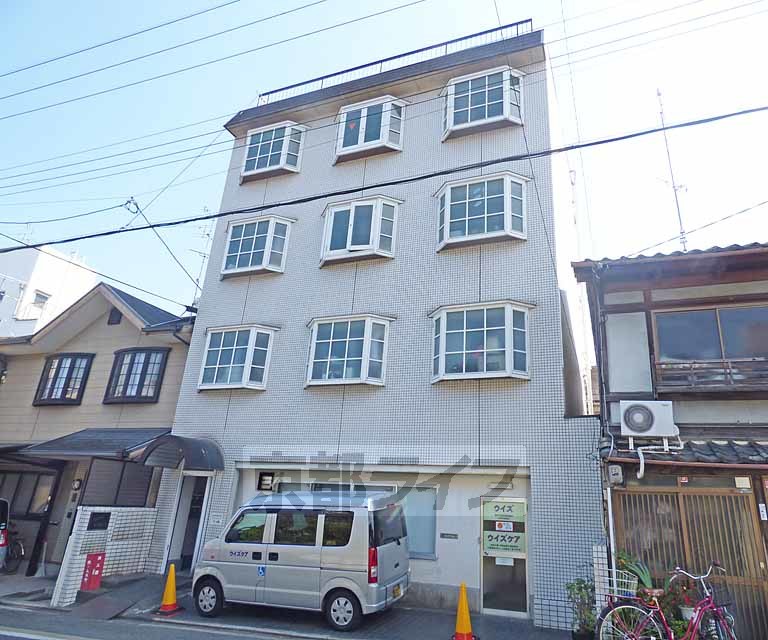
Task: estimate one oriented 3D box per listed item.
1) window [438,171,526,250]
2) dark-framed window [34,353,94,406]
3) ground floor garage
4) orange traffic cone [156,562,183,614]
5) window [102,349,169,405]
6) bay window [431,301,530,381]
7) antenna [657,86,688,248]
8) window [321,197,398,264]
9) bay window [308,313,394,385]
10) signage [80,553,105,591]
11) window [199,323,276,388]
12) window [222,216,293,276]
[{"bbox_3d":[1.926,-2.216,9.386,1.900,1.450,0.370,-4,-21,21],"label":"window"},{"bbox_3d":[-9.188,1.683,13.103,1.900,1.400,0.280,-4,-22,21],"label":"dark-framed window"},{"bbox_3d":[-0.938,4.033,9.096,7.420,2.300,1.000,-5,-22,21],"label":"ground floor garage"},{"bbox_3d":[-3.583,4.571,7.874,0.380,0.700,0.380,-4,-22,21],"label":"orange traffic cone"},{"bbox_3d":[-6.284,1.375,11.529,1.880,1.360,0.320,-4,-21,21],"label":"window"},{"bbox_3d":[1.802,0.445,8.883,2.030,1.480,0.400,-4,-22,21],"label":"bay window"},{"bbox_3d":[6.646,-3.453,10.648,0.650,4.600,0.600,-4,-21,21],"label":"antenna"},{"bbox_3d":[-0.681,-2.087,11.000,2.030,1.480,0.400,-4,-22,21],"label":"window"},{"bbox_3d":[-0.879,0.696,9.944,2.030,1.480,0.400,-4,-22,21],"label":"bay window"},{"bbox_3d":[-5.395,4.666,8.606,0.030,0.590,0.420,-4,-21,21],"label":"signage"},{"bbox_3d":[-3.423,0.857,10.409,1.900,1.450,0.370,-4,-21,21],"label":"window"},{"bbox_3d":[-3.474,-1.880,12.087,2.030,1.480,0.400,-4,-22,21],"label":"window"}]

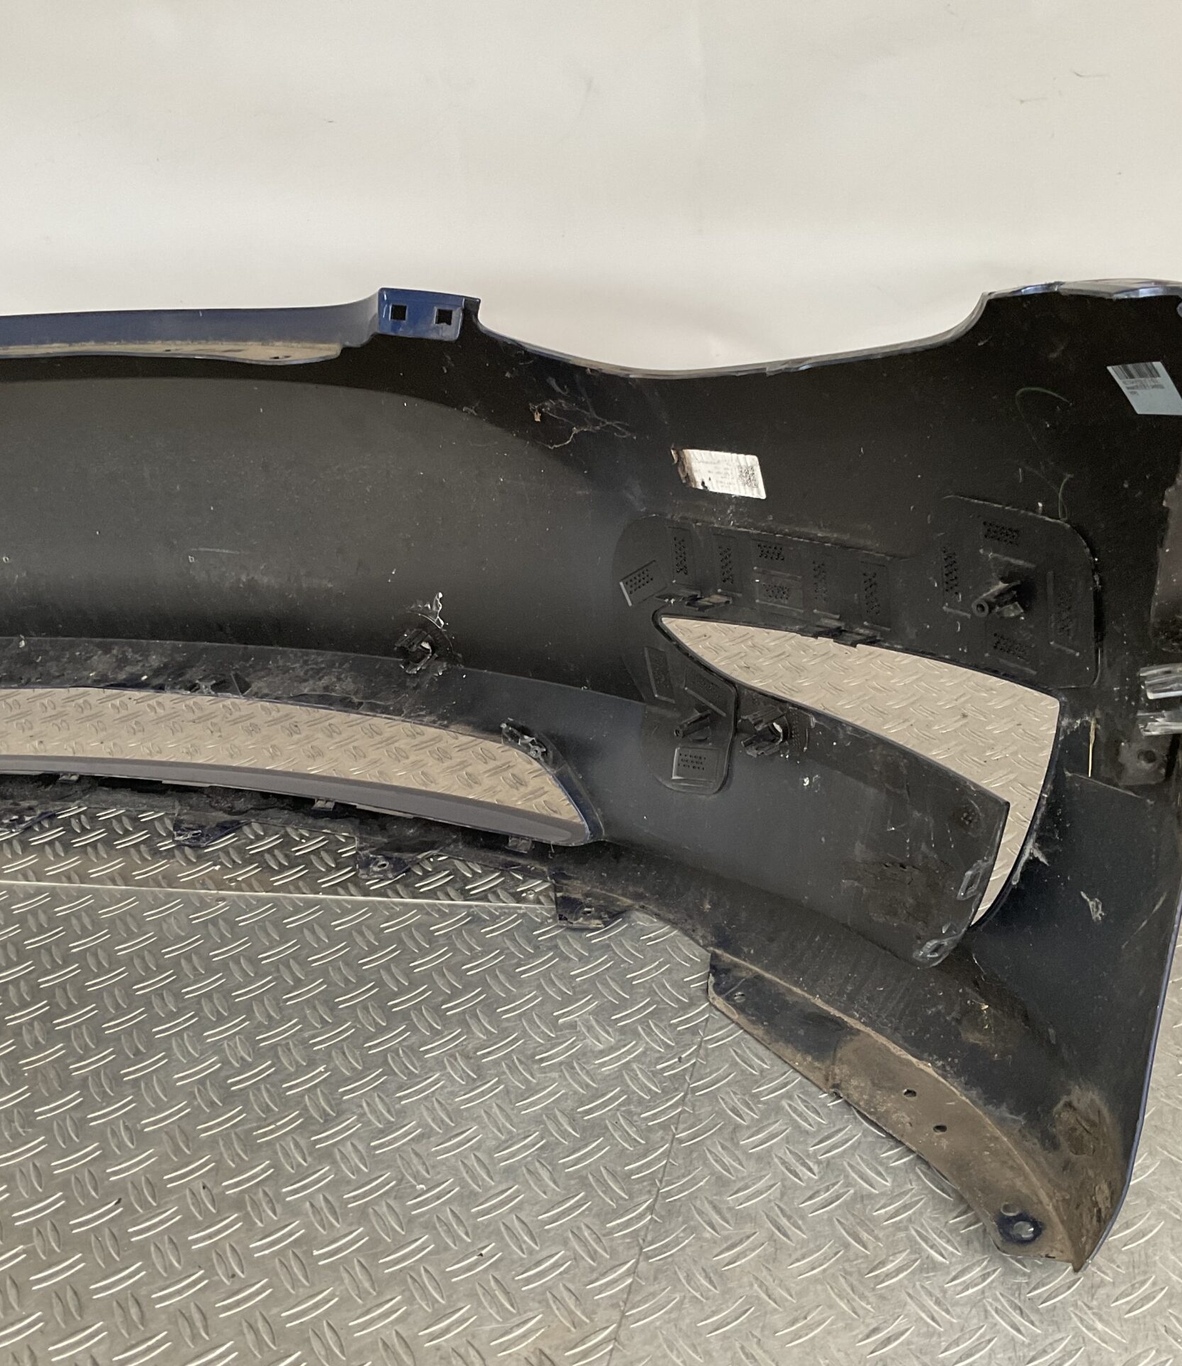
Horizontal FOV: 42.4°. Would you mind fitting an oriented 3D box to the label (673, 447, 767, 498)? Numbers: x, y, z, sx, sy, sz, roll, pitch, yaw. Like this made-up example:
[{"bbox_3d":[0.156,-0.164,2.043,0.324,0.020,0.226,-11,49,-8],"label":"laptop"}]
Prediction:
[{"bbox_3d":[0.078,-0.126,0.918,0.065,0.029,0.002,17,46,41],"label":"label"}]

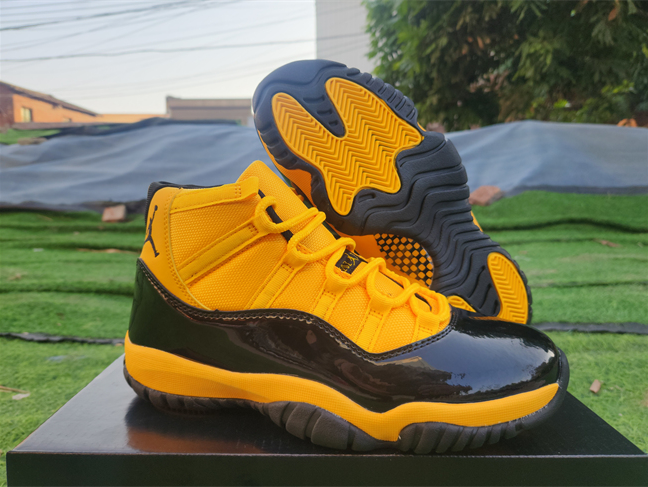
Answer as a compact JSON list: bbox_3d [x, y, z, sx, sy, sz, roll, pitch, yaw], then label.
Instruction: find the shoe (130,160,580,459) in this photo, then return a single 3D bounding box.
[{"bbox_3d":[0.000,0.027,0.285,0.300,0.165,0.110,2,6,14],"label":"shoe"}]

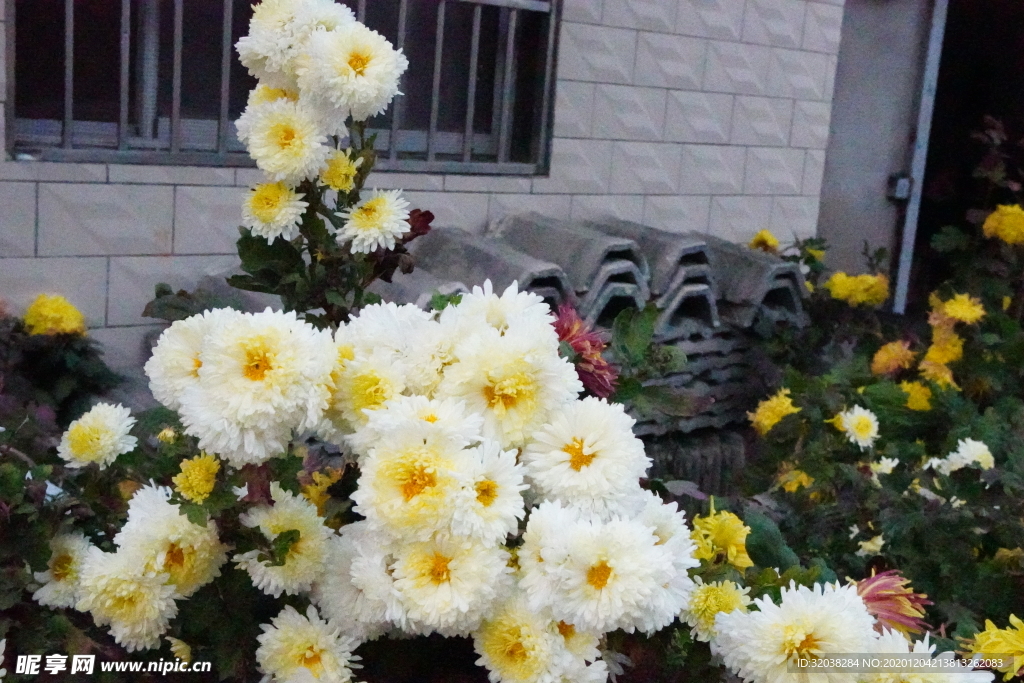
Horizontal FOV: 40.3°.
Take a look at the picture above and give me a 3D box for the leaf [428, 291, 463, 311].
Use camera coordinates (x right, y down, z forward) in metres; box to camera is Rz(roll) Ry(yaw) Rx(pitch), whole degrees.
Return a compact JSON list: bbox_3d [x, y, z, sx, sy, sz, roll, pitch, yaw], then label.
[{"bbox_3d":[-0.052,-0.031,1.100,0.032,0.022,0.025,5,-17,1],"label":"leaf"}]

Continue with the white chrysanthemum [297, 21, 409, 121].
[{"bbox_3d":[-0.124,-0.210,1.080,0.085,0.078,0.052,2,0,-12],"label":"white chrysanthemum"}]

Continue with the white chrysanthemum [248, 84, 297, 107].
[{"bbox_3d":[-0.201,-0.209,1.200,0.055,0.050,0.033,7,-25,13],"label":"white chrysanthemum"}]

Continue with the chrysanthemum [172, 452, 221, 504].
[{"bbox_3d":[-0.249,0.108,1.100,0.040,0.042,0.030,0,-16,-18],"label":"chrysanthemum"}]

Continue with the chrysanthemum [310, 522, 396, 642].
[{"bbox_3d":[-0.113,0.188,1.080,0.084,0.090,0.049,8,-3,18],"label":"chrysanthemum"}]

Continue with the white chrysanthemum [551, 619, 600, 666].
[{"bbox_3d":[0.046,0.225,1.070,0.048,0.048,0.029,2,-6,-11],"label":"white chrysanthemum"}]

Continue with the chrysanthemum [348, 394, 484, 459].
[{"bbox_3d":[-0.071,0.069,1.040,0.098,0.052,0.085,6,37,8],"label":"chrysanthemum"}]

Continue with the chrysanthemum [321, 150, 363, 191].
[{"bbox_3d":[-0.146,-0.146,1.190,0.036,0.037,0.028,3,-15,-5],"label":"chrysanthemum"}]

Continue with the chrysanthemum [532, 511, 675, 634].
[{"bbox_3d":[0.065,0.164,0.990,0.098,0.086,0.058,5,-11,5],"label":"chrysanthemum"}]

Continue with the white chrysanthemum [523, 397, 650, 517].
[{"bbox_3d":[0.056,0.087,1.050,0.096,0.092,0.060,7,-8,11],"label":"white chrysanthemum"}]

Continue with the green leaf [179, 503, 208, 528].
[{"bbox_3d":[-0.248,0.136,1.090,0.024,0.024,0.009,2,-32,-12],"label":"green leaf"}]

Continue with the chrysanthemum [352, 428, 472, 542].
[{"bbox_3d":[-0.071,0.103,1.000,0.084,0.080,0.052,4,-11,-2],"label":"chrysanthemum"}]

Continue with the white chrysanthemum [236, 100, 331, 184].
[{"bbox_3d":[-0.189,-0.165,1.150,0.080,0.074,0.050,2,1,-10],"label":"white chrysanthemum"}]

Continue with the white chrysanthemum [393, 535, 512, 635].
[{"bbox_3d":[-0.043,0.174,1.000,0.084,0.076,0.052,6,-24,10],"label":"white chrysanthemum"}]

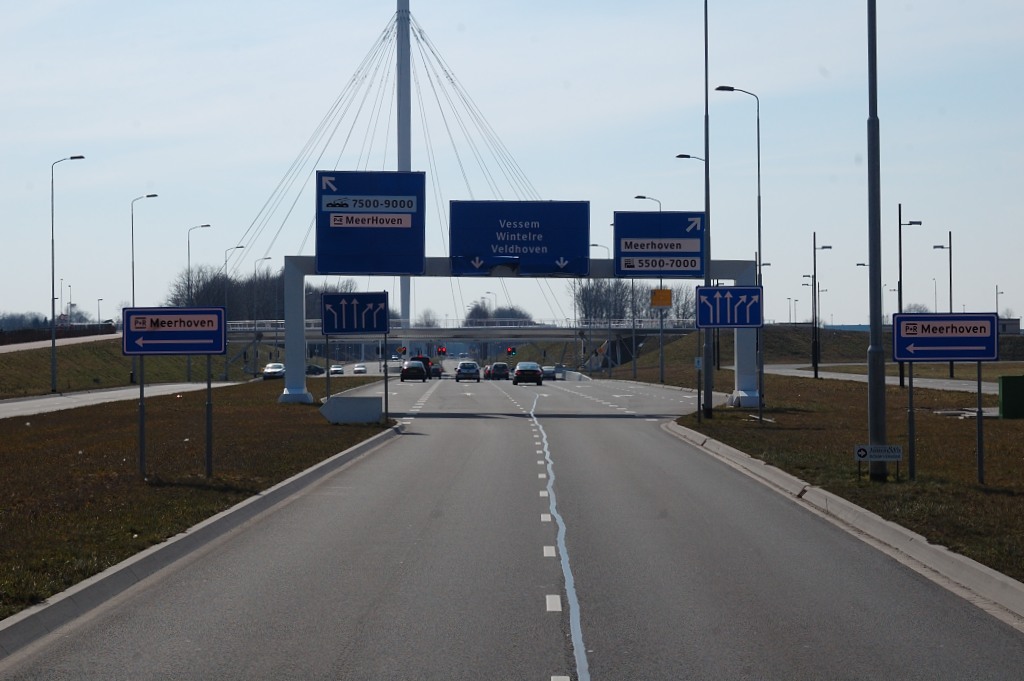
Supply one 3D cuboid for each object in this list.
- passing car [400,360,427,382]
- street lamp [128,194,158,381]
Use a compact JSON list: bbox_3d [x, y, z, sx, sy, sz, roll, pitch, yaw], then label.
[{"bbox_3d":[-6.900,2.180,144.000,1.690,1.455,4.150,0,0,-1],"label":"passing car"},{"bbox_3d":[-22.961,-3.226,128.200,1.690,11.800,0.320,0,-1,1],"label":"street lamp"}]

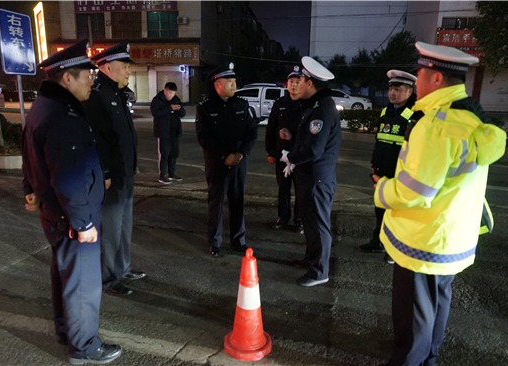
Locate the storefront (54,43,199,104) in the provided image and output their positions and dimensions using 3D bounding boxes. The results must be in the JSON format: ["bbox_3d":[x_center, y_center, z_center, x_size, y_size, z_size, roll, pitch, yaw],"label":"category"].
[{"bbox_3d":[-10.225,-8.943,29.616,11.806,4.738,1.600,0,14,0],"label":"storefront"}]

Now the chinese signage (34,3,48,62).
[{"bbox_3d":[-15.696,-10.980,27.000,0.300,4.400,1.700,-10,17,-42],"label":"chinese signage"}]

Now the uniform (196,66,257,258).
[{"bbox_3d":[-0.269,-0.210,3.524,0.580,1.810,0.360,-2,14,-7],"label":"uniform"}]

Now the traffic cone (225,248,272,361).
[{"bbox_3d":[-0.033,0.705,2.227,0.290,0.662,0.290,0,14,0],"label":"traffic cone"}]

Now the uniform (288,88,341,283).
[{"bbox_3d":[0.526,0.042,2.989,0.420,1.580,0.520,3,14,12],"label":"uniform"}]

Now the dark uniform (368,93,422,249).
[{"bbox_3d":[1.309,-0.058,3.473,0.370,1.510,0.570,-8,16,-37],"label":"dark uniform"}]

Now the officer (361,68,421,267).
[{"bbox_3d":[1.311,-0.136,3.455,0.390,1.780,0.580,-8,16,-37],"label":"officer"}]

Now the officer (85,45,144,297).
[{"bbox_3d":[-1.046,-0.062,2.788,0.380,1.840,0.550,5,15,19],"label":"officer"}]

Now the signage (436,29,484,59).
[{"bbox_3d":[14.406,-9.535,25.500,3.400,2.300,0.200,2,13,2],"label":"signage"}]

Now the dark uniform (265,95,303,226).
[{"bbox_3d":[0.386,-0.225,4.098,0.550,1.560,0.360,0,14,2],"label":"dark uniform"}]

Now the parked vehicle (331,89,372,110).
[{"bbox_3d":[4.489,-4.709,21.500,4.600,1.480,1.800,0,14,0],"label":"parked vehicle"}]

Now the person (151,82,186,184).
[{"bbox_3d":[-1.545,-0.865,6.550,0.420,1.710,0.560,10,15,35],"label":"person"}]

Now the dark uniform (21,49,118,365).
[{"bbox_3d":[-0.960,0.145,1.990,0.450,1.750,0.540,-2,13,-14],"label":"dark uniform"}]

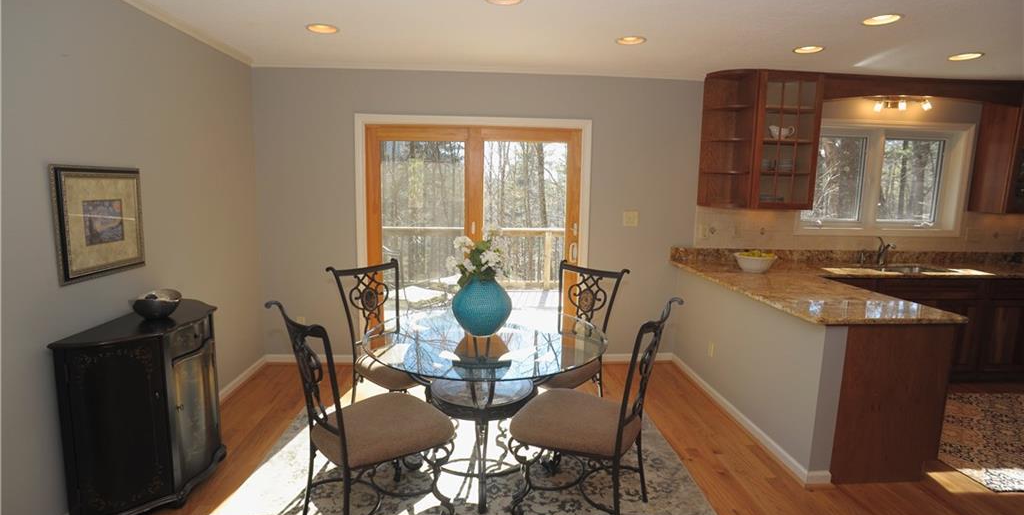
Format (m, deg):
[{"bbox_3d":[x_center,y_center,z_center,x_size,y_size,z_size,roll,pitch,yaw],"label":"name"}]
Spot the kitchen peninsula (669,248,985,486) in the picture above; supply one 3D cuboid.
[{"bbox_3d":[1.865,0.623,3.588,0.840,0.930,1.930,1,8,-4],"label":"kitchen peninsula"}]

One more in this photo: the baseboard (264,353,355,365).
[{"bbox_3d":[-1.695,0.869,4.365,0.800,0.096,0.018,1,8,-4],"label":"baseboard"}]

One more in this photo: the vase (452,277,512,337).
[{"bbox_3d":[-0.156,0.254,2.644,0.310,0.300,0.310,1,8,-3],"label":"vase"}]

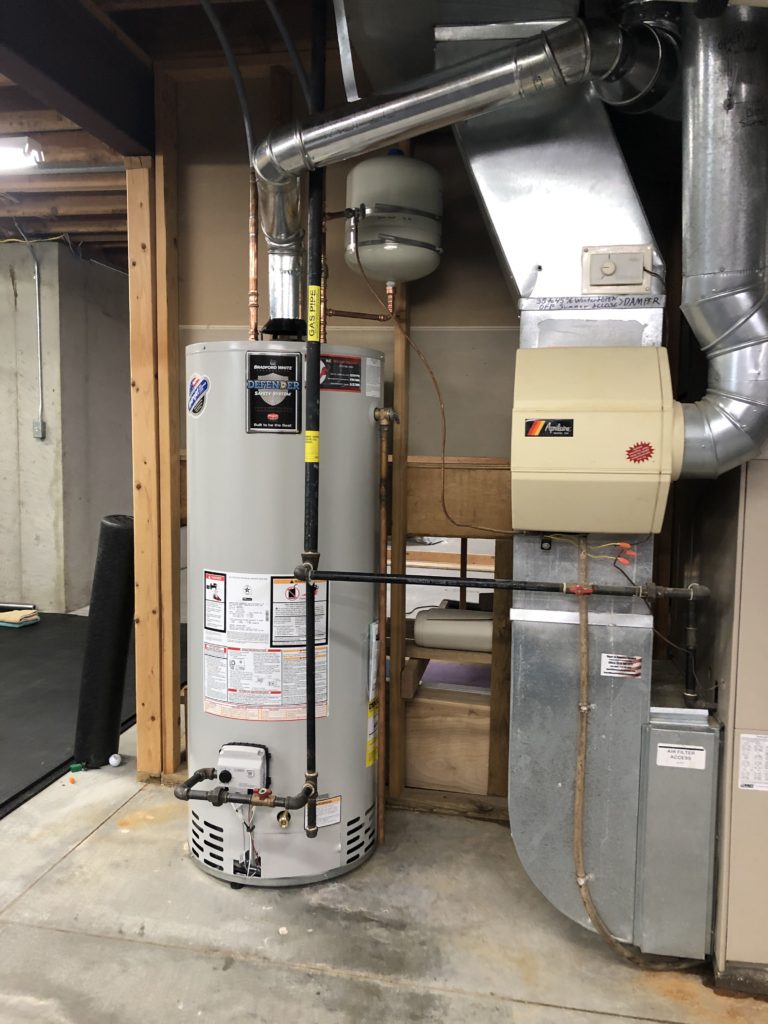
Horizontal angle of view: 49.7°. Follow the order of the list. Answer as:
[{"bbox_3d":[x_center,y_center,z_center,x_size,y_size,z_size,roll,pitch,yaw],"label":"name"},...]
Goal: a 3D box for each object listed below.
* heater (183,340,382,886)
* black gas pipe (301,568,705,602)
[{"bbox_3d":[-0.291,0.274,2.410,0.565,1.456,0.600,1,5,4],"label":"heater"},{"bbox_3d":[0.249,0.167,1.934,0.957,0.042,0.052,2,5,13],"label":"black gas pipe"}]

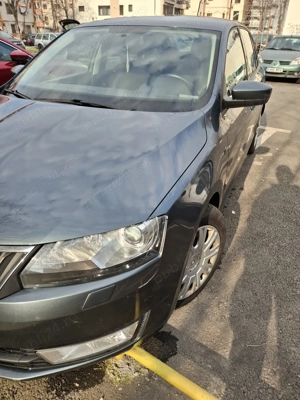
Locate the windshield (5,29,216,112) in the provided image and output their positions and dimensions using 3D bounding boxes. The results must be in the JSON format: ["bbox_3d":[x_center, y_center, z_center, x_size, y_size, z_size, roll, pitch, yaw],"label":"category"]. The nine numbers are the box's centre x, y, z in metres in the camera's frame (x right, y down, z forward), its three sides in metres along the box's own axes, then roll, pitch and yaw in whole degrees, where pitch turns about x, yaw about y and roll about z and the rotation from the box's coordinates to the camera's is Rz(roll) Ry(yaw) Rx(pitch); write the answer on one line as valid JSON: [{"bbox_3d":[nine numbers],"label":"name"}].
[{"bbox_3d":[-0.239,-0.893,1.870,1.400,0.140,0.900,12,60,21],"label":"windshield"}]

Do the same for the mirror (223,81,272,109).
[{"bbox_3d":[0.589,-0.635,1.705,0.235,0.145,0.135,12,30,21],"label":"mirror"}]

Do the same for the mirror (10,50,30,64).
[{"bbox_3d":[-1.457,-1.601,3.250,0.140,0.150,0.220,-1,28,-1],"label":"mirror"}]

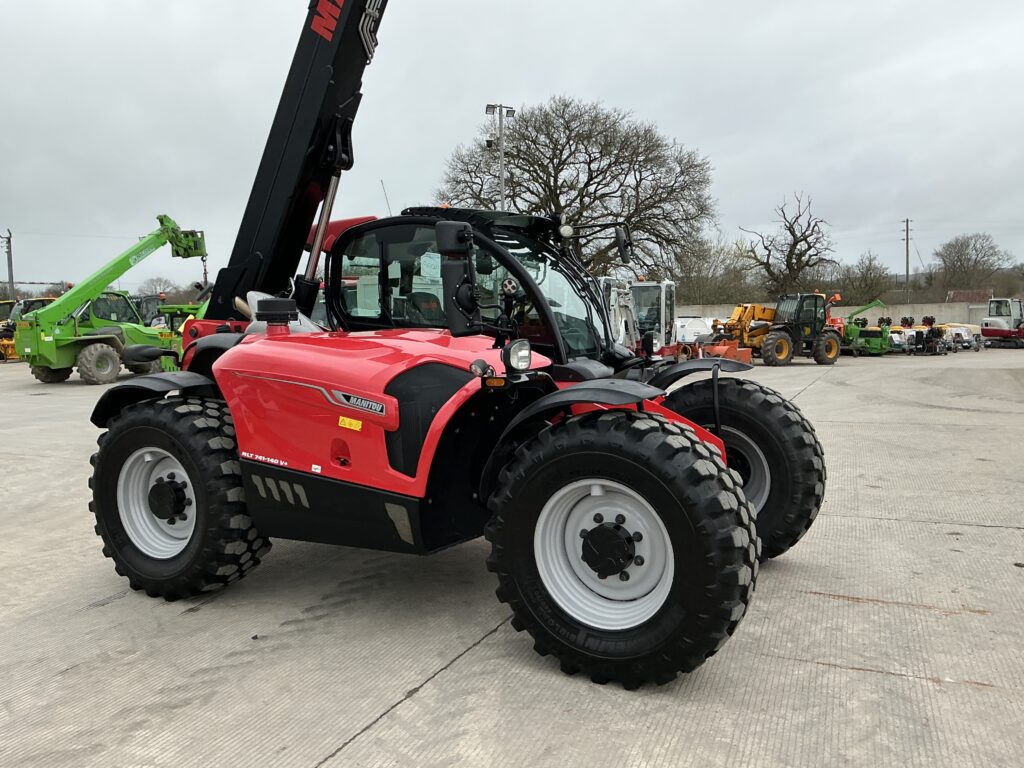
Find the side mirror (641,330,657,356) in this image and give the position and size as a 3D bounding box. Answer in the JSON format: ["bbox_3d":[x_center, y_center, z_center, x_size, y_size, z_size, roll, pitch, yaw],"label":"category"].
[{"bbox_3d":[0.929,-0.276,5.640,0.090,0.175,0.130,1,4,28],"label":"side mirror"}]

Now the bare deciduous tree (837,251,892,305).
[{"bbox_3d":[22.981,-5.607,54.000,3.700,6.200,3.700,0,4,23],"label":"bare deciduous tree"}]

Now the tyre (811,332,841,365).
[{"bbox_3d":[11.638,-1.327,30.700,1.210,1.210,0.450,-3,4,-28],"label":"tyre"}]

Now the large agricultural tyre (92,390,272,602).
[{"bbox_3d":[-2.012,0.688,5.045,1.200,1.180,0.450,1,4,27],"label":"large agricultural tyre"}]

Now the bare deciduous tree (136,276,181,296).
[{"bbox_3d":[-42.678,-8.799,100.000,6.000,8.600,6.000,-1,4,0],"label":"bare deciduous tree"}]

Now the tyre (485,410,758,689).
[{"bbox_3d":[0.477,0.731,3.738,1.230,1.210,0.450,1,5,32],"label":"tyre"}]

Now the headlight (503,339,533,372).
[{"bbox_3d":[0.024,-0.138,3.950,0.110,0.165,0.160,1,4,28],"label":"headlight"}]

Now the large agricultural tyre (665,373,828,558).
[{"bbox_3d":[1.420,0.575,5.480,1.200,1.180,0.450,1,4,29],"label":"large agricultural tyre"}]

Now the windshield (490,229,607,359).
[{"bbox_3d":[0.317,-0.586,5.453,0.240,0.960,0.880,-36,-13,26],"label":"windshield"}]

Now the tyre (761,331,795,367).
[{"bbox_3d":[9.233,-1.227,28.800,1.220,1.200,0.440,-4,5,-32],"label":"tyre"}]

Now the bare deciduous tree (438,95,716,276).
[{"bbox_3d":[3.875,-9.554,49.000,16.400,15.000,15.500,-1,4,5],"label":"bare deciduous tree"}]

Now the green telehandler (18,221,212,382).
[{"bbox_3d":[-12.750,-2.763,26.700,2.300,5.400,5.700,1,5,32],"label":"green telehandler"}]

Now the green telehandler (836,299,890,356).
[{"bbox_3d":[15.834,-2.588,37.300,2.500,2.550,2.000,1,4,25],"label":"green telehandler"}]

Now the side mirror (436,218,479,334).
[{"bbox_3d":[-0.269,-0.531,4.170,0.120,0.570,0.200,2,5,42],"label":"side mirror"}]

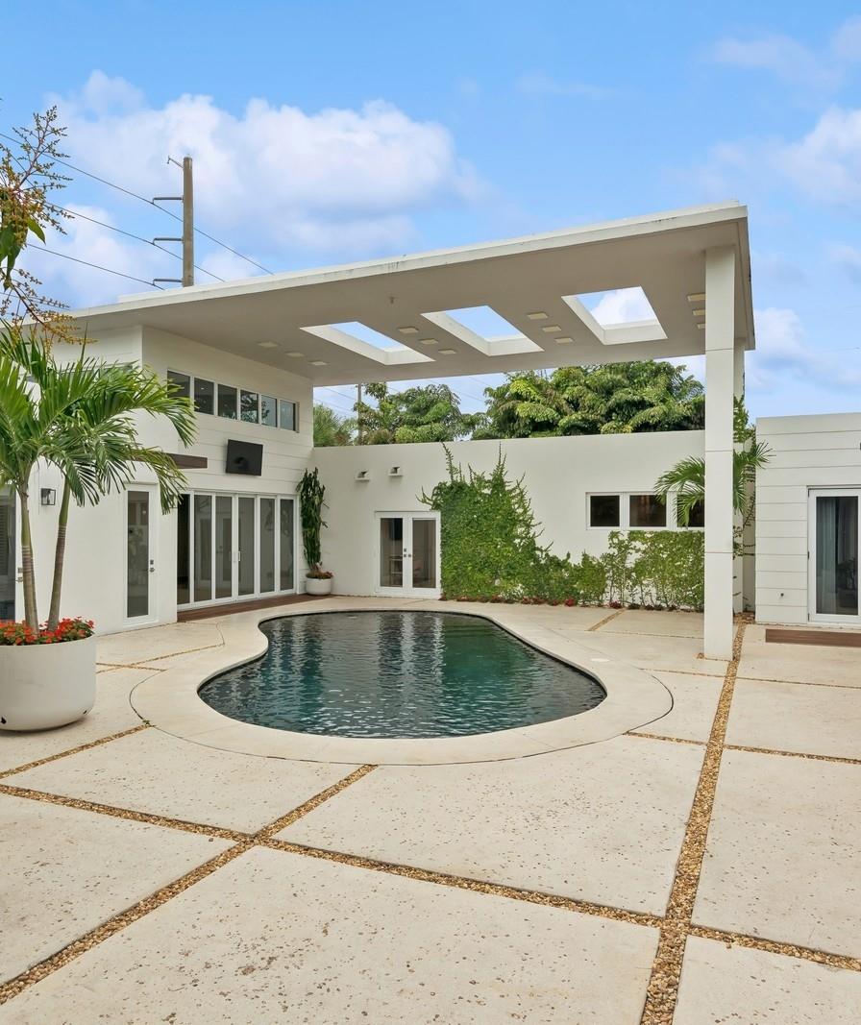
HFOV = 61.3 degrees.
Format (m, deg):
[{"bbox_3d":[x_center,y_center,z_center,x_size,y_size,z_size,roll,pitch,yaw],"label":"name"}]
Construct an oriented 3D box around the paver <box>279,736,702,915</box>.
[{"bbox_3d":[0.578,1.644,4.320,1.820,0.070,2.410,-1,-1,24],"label":"paver"}]

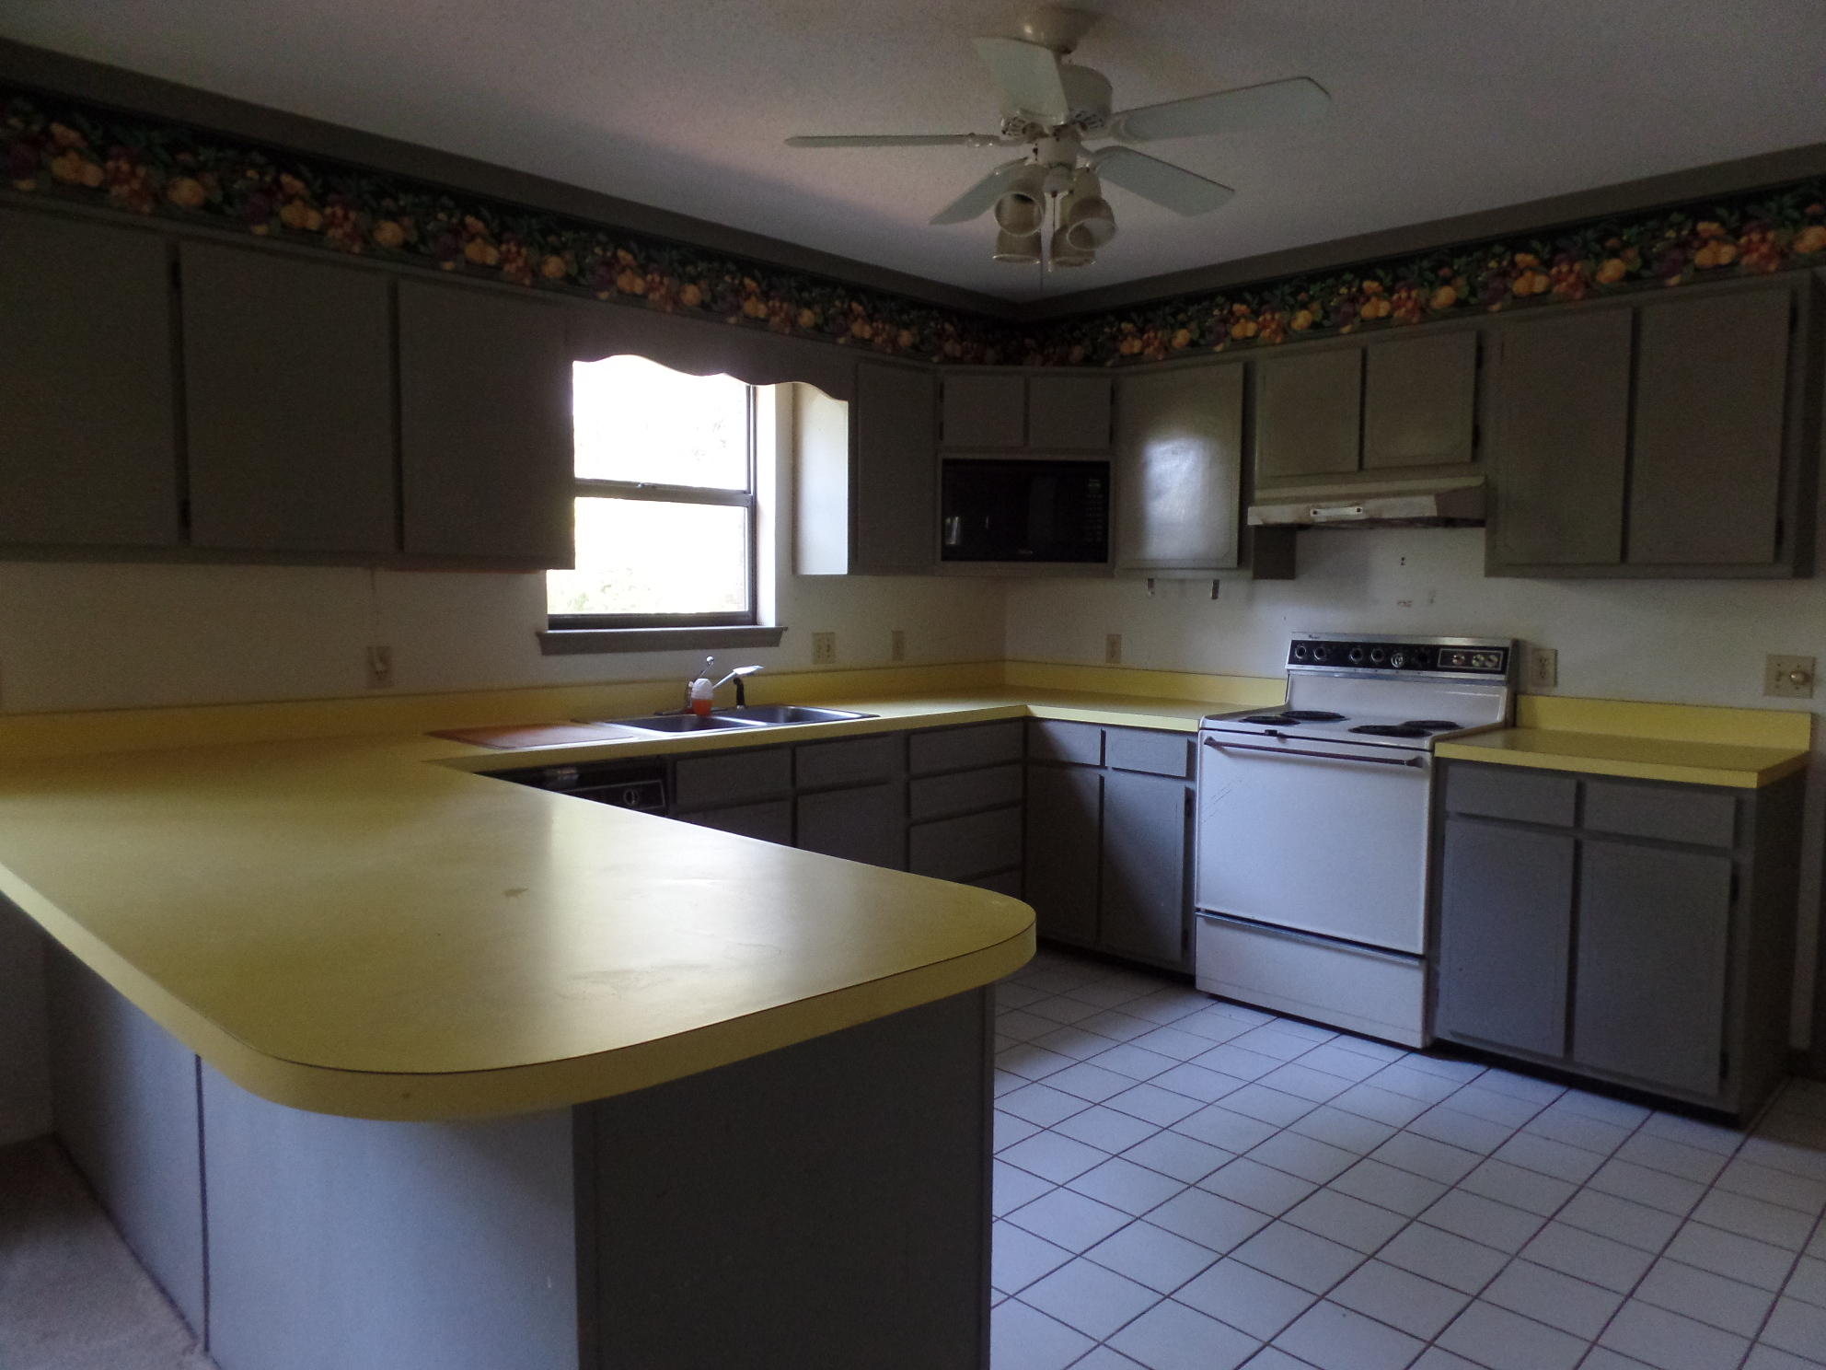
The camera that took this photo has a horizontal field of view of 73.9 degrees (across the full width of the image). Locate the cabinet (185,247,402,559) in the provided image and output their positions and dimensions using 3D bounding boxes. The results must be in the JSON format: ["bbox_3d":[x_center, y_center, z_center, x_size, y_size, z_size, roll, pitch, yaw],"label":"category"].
[{"bbox_3d":[-1.623,-0.690,3.078,0.315,0.721,0.493,4,6,45],"label":"cabinet"}]

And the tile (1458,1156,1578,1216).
[{"bbox_3d":[1.363,1.136,2.741,0.196,0.010,0.196,-4,6,-45],"label":"tile"}]

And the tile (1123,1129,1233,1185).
[{"bbox_3d":[0.633,1.129,2.897,0.203,0.010,0.203,-4,6,-45],"label":"tile"}]

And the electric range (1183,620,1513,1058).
[{"bbox_3d":[1.410,0.448,3.926,0.662,1.196,0.758,-4,6,-45],"label":"electric range"}]

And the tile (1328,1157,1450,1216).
[{"bbox_3d":[1.053,1.117,2.699,0.200,0.010,0.200,4,6,45],"label":"tile"}]

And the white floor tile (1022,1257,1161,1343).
[{"bbox_3d":[0.332,1.144,2.266,0.200,0.010,0.200,4,6,45],"label":"white floor tile"}]

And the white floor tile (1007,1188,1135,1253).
[{"bbox_3d":[0.331,1.124,2.554,0.200,0.010,0.200,4,6,45],"label":"white floor tile"}]

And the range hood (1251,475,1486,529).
[{"bbox_3d":[1.484,-0.577,3.924,0.472,0.137,0.755,-4,6,-45],"label":"range hood"}]

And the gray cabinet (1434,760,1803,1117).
[{"bbox_3d":[1.972,0.618,3.417,0.620,0.830,0.753,-4,6,-45],"label":"gray cabinet"}]

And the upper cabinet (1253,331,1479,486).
[{"bbox_3d":[1.530,-0.878,3.962,0.323,0.453,0.745,-4,6,-45],"label":"upper cabinet"}]

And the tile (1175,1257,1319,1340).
[{"bbox_3d":[0.633,1.172,2.313,0.203,0.010,0.203,-4,6,-45],"label":"tile"}]

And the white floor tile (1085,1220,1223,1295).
[{"bbox_3d":[0.476,1.135,2.410,0.200,0.010,0.200,4,6,45],"label":"white floor tile"}]

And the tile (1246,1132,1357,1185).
[{"bbox_3d":[0.928,1.129,2.896,0.203,0.010,0.203,-4,6,-45],"label":"tile"}]

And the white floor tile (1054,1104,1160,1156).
[{"bbox_3d":[0.475,1.094,2.986,0.200,0.010,0.200,4,6,45],"label":"white floor tile"}]

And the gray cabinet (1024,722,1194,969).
[{"bbox_3d":[0.903,0.533,4.492,0.620,0.825,0.767,-4,6,-45],"label":"gray cabinet"}]

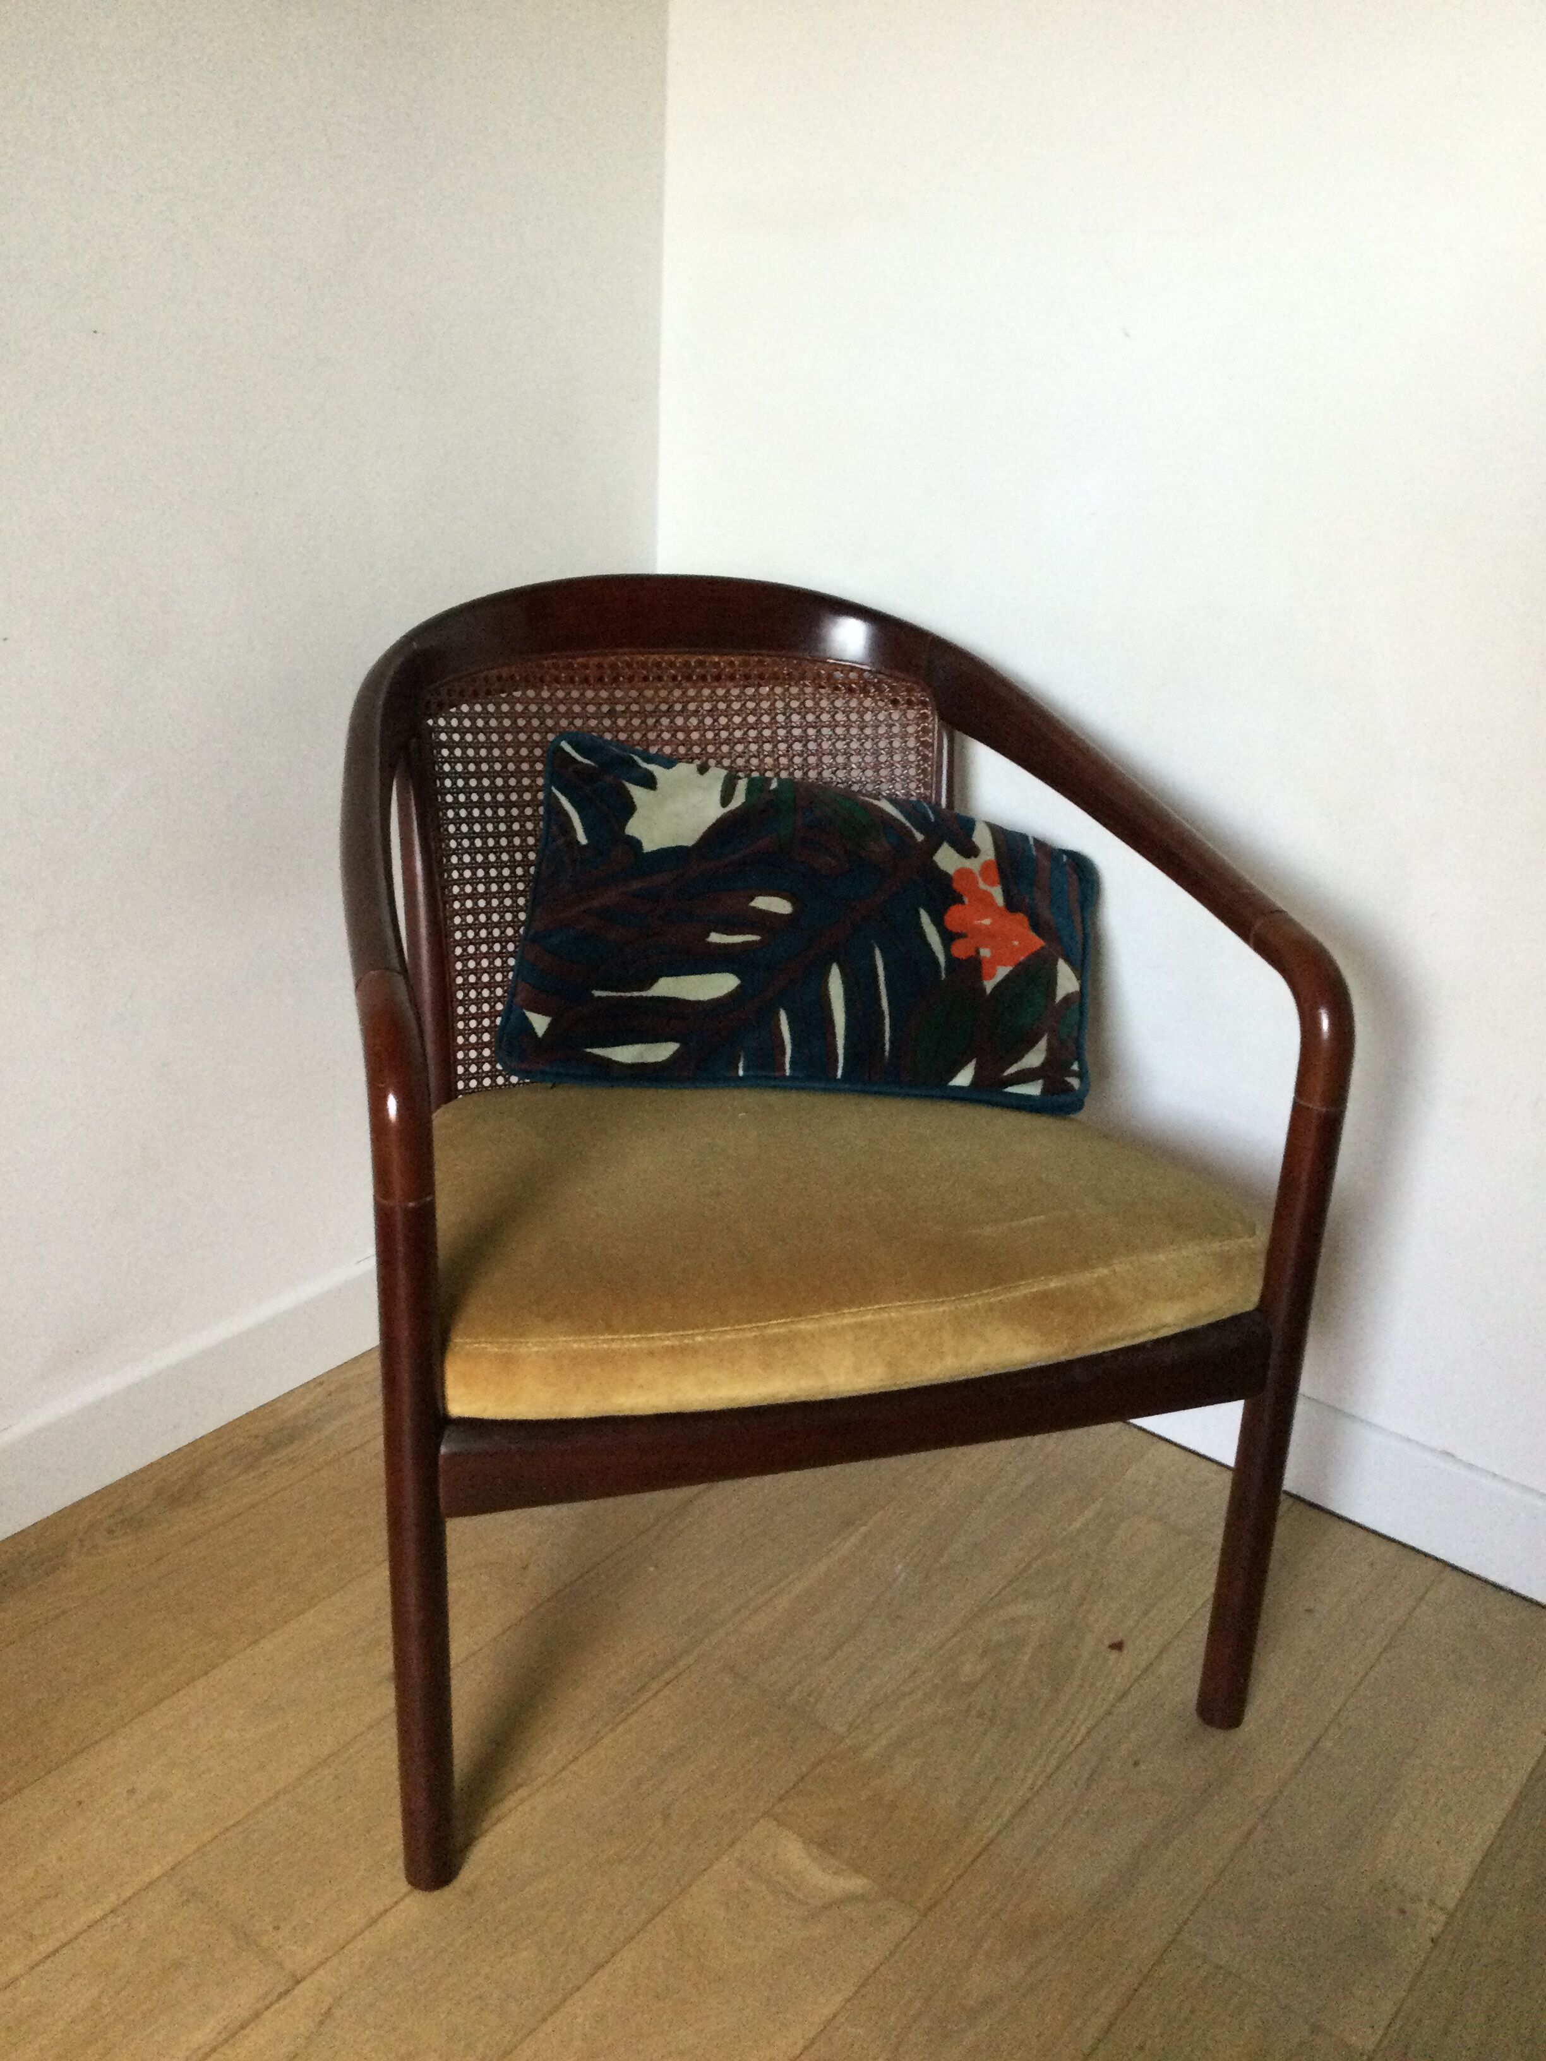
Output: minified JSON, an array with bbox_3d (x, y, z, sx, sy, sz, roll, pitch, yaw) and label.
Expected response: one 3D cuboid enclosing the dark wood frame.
[{"bbox_3d":[-0.019,0.079,1.466,0.641,0.767,0.667,-4,23,-17],"label":"dark wood frame"}]

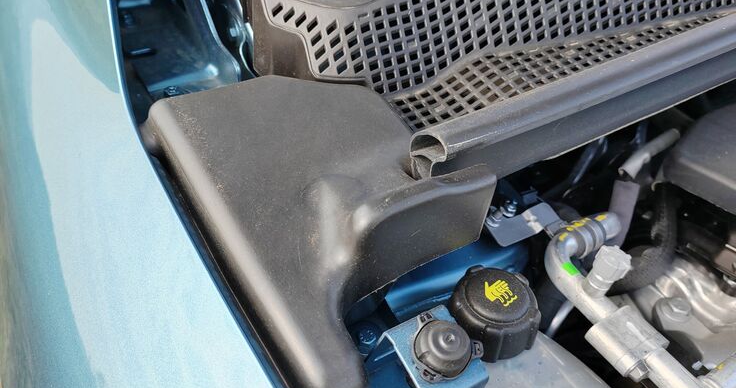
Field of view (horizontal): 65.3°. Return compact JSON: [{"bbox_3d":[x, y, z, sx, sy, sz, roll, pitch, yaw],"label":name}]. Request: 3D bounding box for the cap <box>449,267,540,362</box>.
[{"bbox_3d":[0.086,0.078,0.392,0.062,0.033,0.062,1,45,-1],"label":"cap"}]

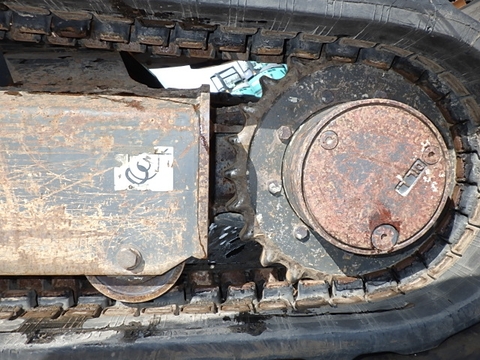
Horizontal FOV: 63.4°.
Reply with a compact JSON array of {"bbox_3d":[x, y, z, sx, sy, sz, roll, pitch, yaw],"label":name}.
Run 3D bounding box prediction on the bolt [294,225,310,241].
[{"bbox_3d":[0.095,0.079,0.588,0.021,0.021,0.009,0,5,-2],"label":"bolt"}]

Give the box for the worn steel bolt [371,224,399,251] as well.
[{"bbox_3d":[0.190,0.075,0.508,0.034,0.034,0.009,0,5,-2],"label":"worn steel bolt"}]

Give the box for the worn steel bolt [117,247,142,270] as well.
[{"bbox_3d":[-0.143,0.101,0.501,0.031,0.031,0.014,0,5,-2],"label":"worn steel bolt"}]

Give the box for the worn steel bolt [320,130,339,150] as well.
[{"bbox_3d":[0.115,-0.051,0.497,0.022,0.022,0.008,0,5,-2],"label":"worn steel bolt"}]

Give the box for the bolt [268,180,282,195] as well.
[{"bbox_3d":[0.053,0.011,0.580,0.020,0.020,0.009,0,5,-2],"label":"bolt"}]

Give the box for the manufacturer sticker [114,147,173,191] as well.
[{"bbox_3d":[-0.123,-0.014,0.499,0.075,0.058,0.002,0,5,-2],"label":"manufacturer sticker"}]

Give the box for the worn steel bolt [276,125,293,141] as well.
[{"bbox_3d":[0.067,-0.070,0.574,0.021,0.021,0.009,0,5,-2],"label":"worn steel bolt"}]

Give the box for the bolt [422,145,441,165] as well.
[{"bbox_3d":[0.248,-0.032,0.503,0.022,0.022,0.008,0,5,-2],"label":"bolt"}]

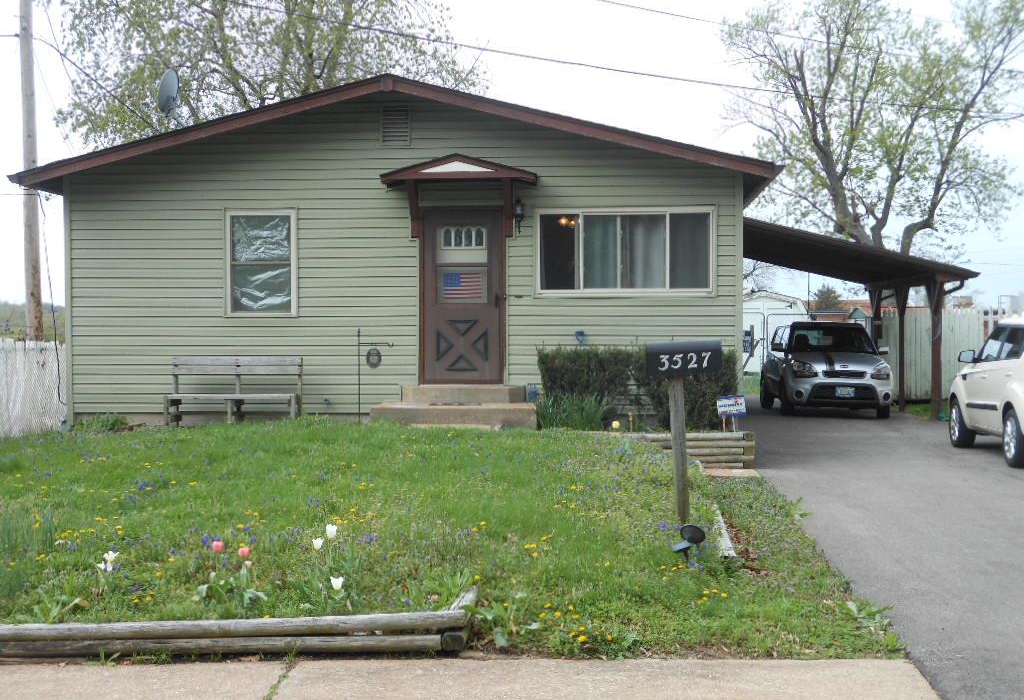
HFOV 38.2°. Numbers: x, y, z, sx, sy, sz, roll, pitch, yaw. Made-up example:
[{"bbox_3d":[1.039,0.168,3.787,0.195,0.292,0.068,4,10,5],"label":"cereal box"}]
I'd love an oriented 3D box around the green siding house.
[{"bbox_3d":[-0.934,-1.277,22.822,8.980,4.140,11.900,0,2,5],"label":"green siding house"}]

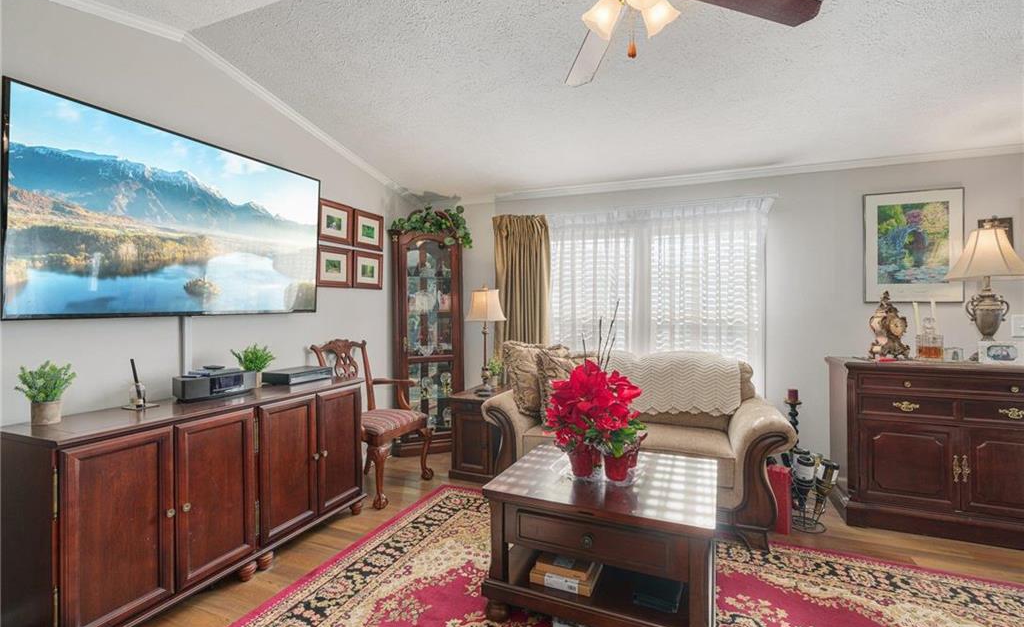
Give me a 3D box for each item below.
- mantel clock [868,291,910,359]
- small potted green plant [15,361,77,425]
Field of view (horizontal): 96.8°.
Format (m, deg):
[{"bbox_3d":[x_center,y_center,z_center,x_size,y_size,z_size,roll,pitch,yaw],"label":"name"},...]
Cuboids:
[{"bbox_3d":[2.194,0.079,2.641,0.175,0.385,0.120,0,1,-7],"label":"mantel clock"},{"bbox_3d":[-1.754,0.297,1.722,0.160,0.240,0.170,0,1,22],"label":"small potted green plant"}]

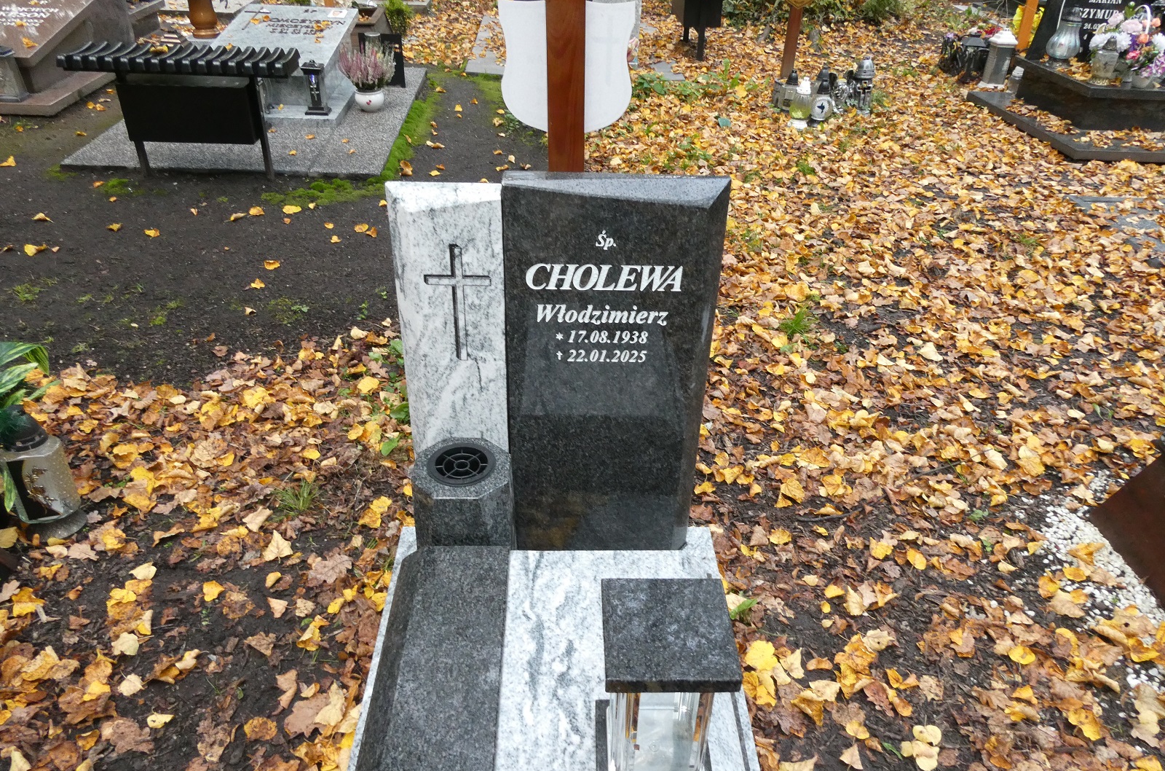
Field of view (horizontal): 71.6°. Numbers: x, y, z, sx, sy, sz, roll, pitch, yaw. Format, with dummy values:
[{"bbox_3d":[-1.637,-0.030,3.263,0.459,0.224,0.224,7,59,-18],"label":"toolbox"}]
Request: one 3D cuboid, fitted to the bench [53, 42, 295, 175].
[{"bbox_3d":[-1.471,-1.025,3.094,0.785,0.475,0.290,1,34,-3],"label":"bench"}]

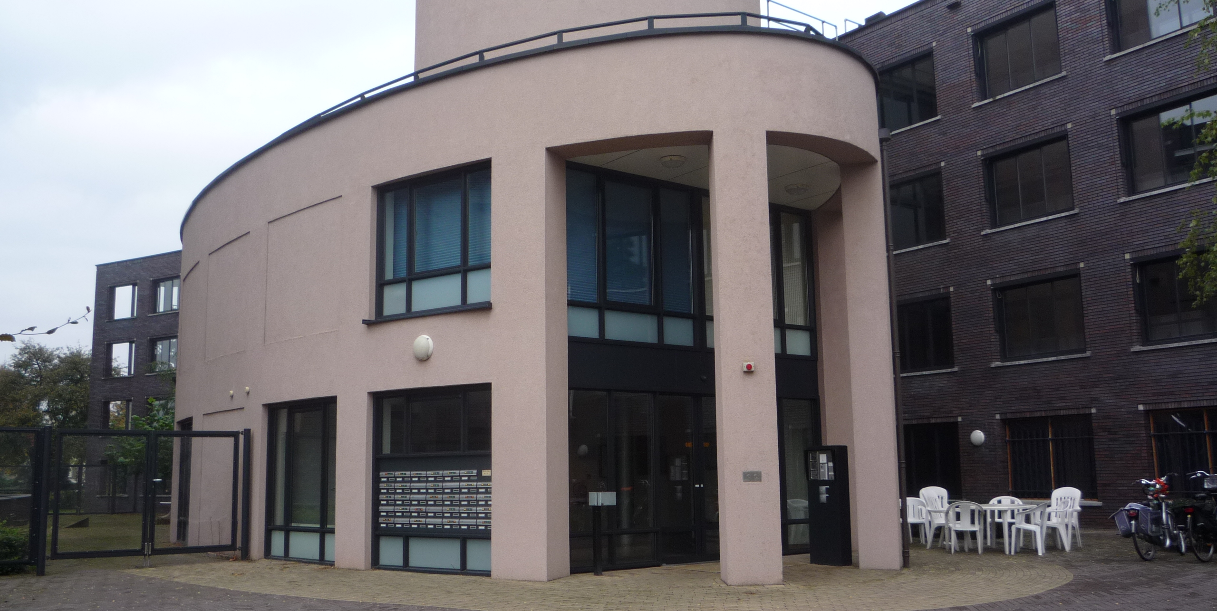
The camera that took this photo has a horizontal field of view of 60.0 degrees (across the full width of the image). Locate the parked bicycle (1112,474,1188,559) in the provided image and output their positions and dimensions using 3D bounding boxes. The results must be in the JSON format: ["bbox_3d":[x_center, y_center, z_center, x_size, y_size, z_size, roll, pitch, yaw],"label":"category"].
[{"bbox_3d":[7.731,3.049,15.076,0.600,1.080,1.750,-9,-12,44],"label":"parked bicycle"}]

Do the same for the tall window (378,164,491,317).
[{"bbox_3d":[-2.407,-0.834,14.839,2.340,1.950,0.150,-7,-11,35],"label":"tall window"}]

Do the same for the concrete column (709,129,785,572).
[{"bbox_3d":[1.685,0.598,13.132,0.660,5.550,0.640,-1,-9,-2],"label":"concrete column"}]

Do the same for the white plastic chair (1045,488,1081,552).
[{"bbox_3d":[7.362,3.440,17.031,0.570,1.000,0.600,-8,-12,39],"label":"white plastic chair"}]

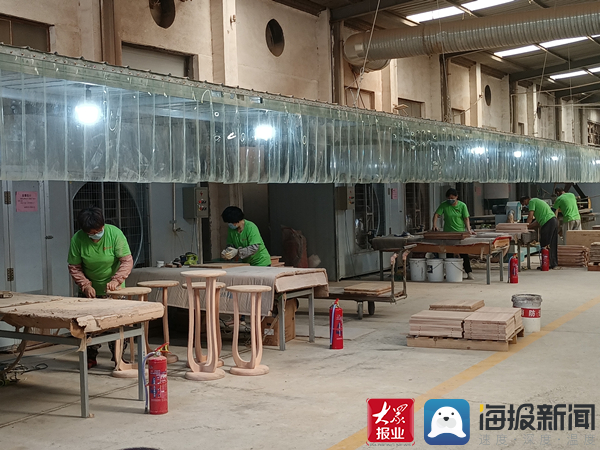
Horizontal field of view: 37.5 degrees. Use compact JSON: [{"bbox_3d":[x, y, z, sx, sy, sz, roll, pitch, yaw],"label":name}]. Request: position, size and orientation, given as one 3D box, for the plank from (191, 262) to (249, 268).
[{"bbox_3d":[-0.866,0.452,9.676,0.470,0.026,0.460,0,2,39],"label":"plank"}]

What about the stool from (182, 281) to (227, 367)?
[{"bbox_3d":[-0.862,0.911,8.112,0.398,0.743,0.398,-2,1,0],"label":"stool"}]

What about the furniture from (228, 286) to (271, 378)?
[{"bbox_3d":[-0.443,0.900,7.577,0.380,0.725,0.380,-2,2,0],"label":"furniture"}]

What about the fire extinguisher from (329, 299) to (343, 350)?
[{"bbox_3d":[0.352,0.976,8.744,0.150,0.489,0.140,-2,1,3],"label":"fire extinguisher"}]

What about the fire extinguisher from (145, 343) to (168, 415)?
[{"bbox_3d":[-1.020,1.082,6.281,0.170,0.496,0.140,-2,1,-7],"label":"fire extinguisher"}]

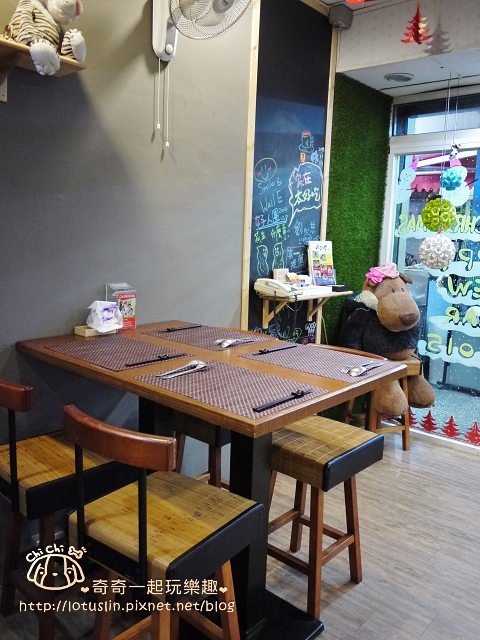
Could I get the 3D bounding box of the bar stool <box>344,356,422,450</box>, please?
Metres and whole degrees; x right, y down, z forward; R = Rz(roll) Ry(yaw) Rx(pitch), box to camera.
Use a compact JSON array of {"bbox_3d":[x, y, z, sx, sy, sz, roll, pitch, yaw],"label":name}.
[{"bbox_3d":[0.893,0.540,3.418,0.363,0.600,0.373,-3,10,-26],"label":"bar stool"}]

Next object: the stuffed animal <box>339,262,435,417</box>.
[{"bbox_3d":[0.961,0.100,3.304,0.520,0.900,0.530,-3,11,-30],"label":"stuffed animal"}]

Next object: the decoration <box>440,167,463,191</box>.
[{"bbox_3d":[1.321,-0.884,3.240,0.133,0.133,0.133,2,9,0],"label":"decoration"}]

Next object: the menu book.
[{"bbox_3d":[0.484,-0.332,3.040,0.150,0.268,0.075,-2,10,-25],"label":"menu book"}]

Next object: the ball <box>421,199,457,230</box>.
[{"bbox_3d":[1.257,-0.664,3.274,0.215,0.215,0.215,2,9,0],"label":"ball"}]

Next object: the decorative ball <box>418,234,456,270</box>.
[{"bbox_3d":[1.243,-0.430,3.264,0.225,0.225,0.225,2,9,0],"label":"decorative ball"}]

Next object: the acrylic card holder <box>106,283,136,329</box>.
[{"bbox_3d":[-0.498,-0.055,2.161,0.065,0.190,0.112,10,12,41],"label":"acrylic card holder"}]

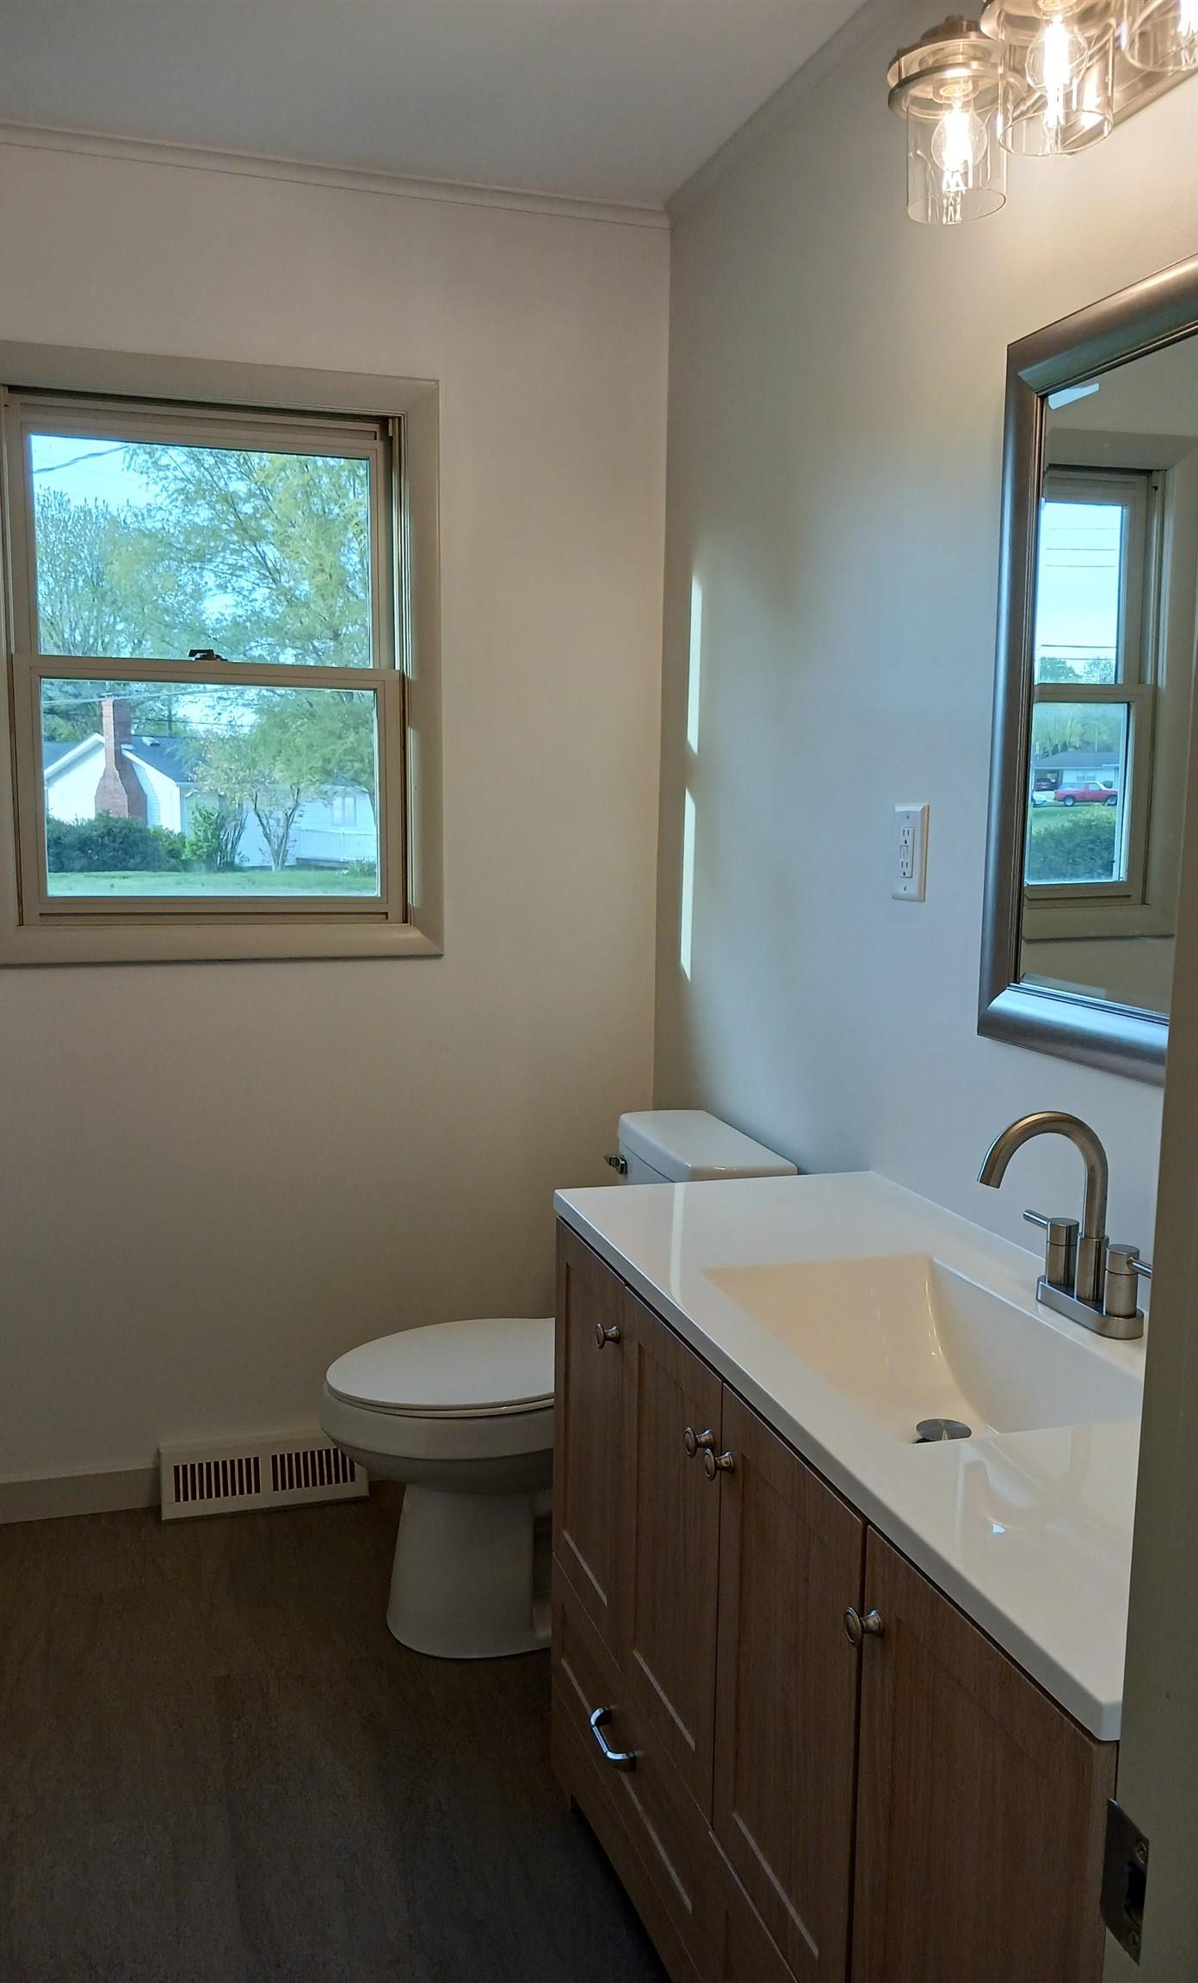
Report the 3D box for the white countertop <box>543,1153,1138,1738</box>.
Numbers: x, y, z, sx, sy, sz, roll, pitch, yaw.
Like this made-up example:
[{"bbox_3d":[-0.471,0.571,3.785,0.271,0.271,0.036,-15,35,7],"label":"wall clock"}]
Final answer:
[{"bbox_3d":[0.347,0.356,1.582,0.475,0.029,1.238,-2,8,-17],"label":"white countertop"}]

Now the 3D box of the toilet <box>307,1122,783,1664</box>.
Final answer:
[{"bbox_3d":[-0.105,0.649,2.620,0.730,0.772,0.460,-2,8,-17],"label":"toilet"}]

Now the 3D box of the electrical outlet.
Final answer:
[{"bbox_3d":[0.420,-0.188,2.094,0.009,0.128,0.084,-2,8,-17],"label":"electrical outlet"}]

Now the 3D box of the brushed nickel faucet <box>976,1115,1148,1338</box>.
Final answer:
[{"bbox_3d":[0.464,0.231,1.591,0.172,0.220,0.215,-2,8,-17],"label":"brushed nickel faucet"}]

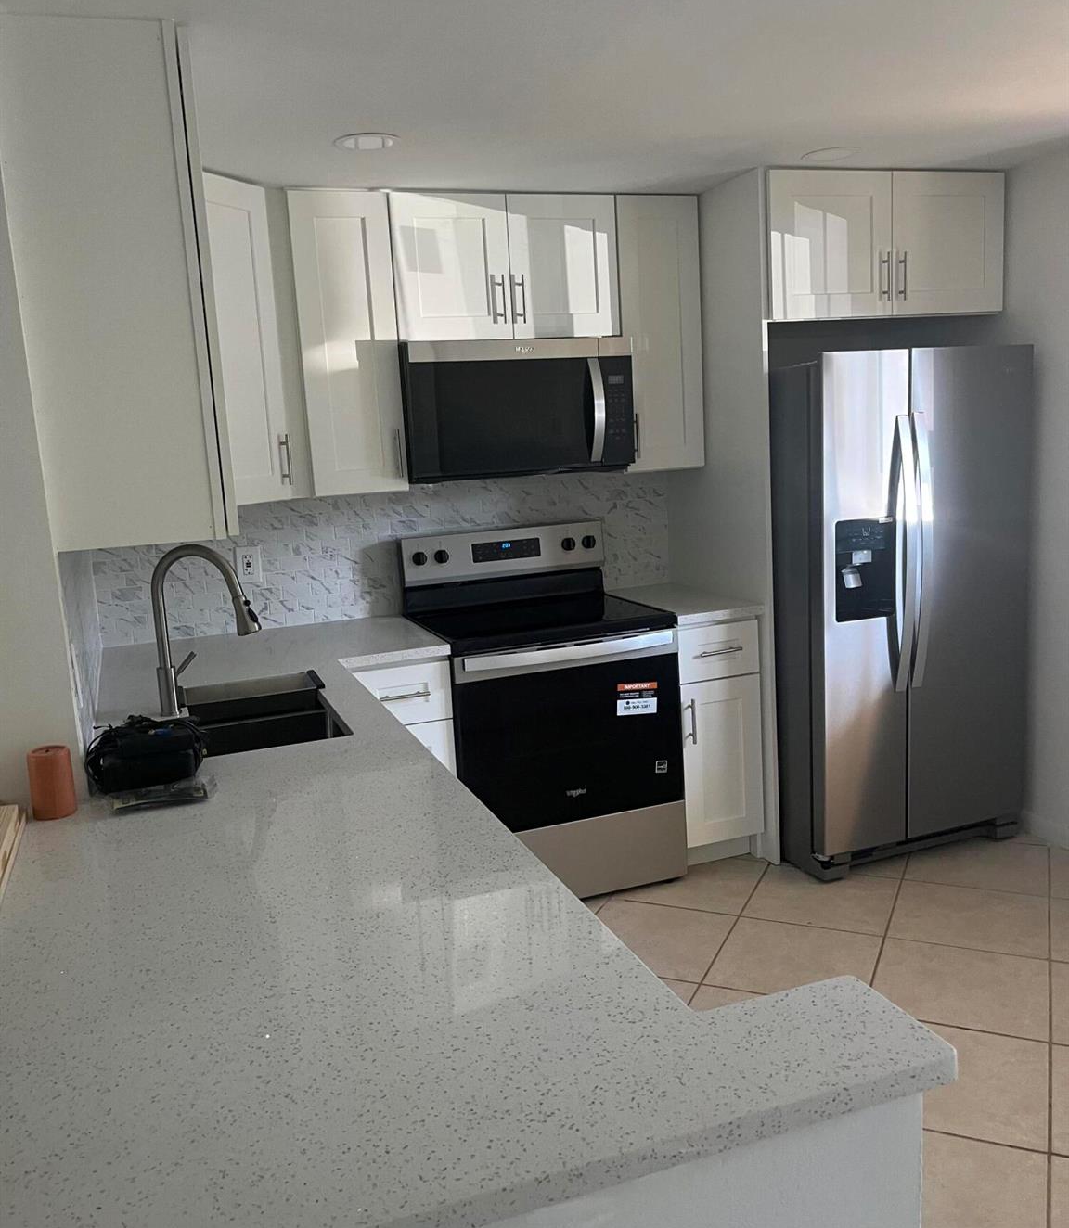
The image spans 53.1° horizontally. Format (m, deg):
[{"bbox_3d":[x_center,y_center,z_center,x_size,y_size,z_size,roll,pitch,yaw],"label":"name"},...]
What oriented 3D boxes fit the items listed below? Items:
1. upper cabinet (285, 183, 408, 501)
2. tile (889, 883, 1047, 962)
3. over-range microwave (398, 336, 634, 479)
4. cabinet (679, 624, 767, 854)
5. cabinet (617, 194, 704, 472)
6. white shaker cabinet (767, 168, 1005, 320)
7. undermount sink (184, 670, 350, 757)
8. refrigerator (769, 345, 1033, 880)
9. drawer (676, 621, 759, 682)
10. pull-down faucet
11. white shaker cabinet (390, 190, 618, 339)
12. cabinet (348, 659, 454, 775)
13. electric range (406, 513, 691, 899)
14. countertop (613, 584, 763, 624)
[{"bbox_3d":[-0.622,-0.854,3.469,0.305,0.910,0.325,-7,11,-19],"label":"upper cabinet"},{"bbox_3d":[1.313,0.917,3.225,0.423,0.010,0.423,1,10,26],"label":"tile"},{"bbox_3d":[-0.091,-0.695,3.629,0.757,0.428,0.410,-7,10,-19],"label":"over-range microwave"},{"bbox_3d":[0.521,0.391,3.890,0.313,0.850,0.620,-7,10,-19],"label":"cabinet"},{"bbox_3d":[0.383,-0.970,3.800,0.308,0.910,0.330,-7,10,-19],"label":"cabinet"},{"bbox_3d":[1.046,-1.227,3.703,0.894,0.444,0.615,-7,11,-19],"label":"white shaker cabinet"},{"bbox_3d":[-0.681,0.364,2.636,0.380,0.230,0.720,-7,11,-19],"label":"undermount sink"},{"bbox_3d":[1.175,-0.050,3.866,0.830,1.707,0.845,-7,11,-19],"label":"refrigerator"},{"bbox_3d":[0.532,0.086,3.807,0.295,0.185,0.560,-7,11,-19],"label":"drawer"},{"bbox_3d":[-0.772,0.029,2.534,0.242,0.397,0.085,-7,10,-19],"label":"pull-down faucet"},{"bbox_3d":[-0.131,-1.140,3.596,0.763,0.448,0.330,-7,11,-19],"label":"white shaker cabinet"},{"bbox_3d":[-0.474,0.499,3.549,0.294,0.798,0.615,-7,11,-19],"label":"cabinet"},{"bbox_3d":[0.023,0.320,3.663,0.758,1.174,0.700,-7,11,-19],"label":"electric range"},{"bbox_3d":[0.501,-0.039,3.796,0.315,0.034,0.668,-7,10,-19],"label":"countertop"}]

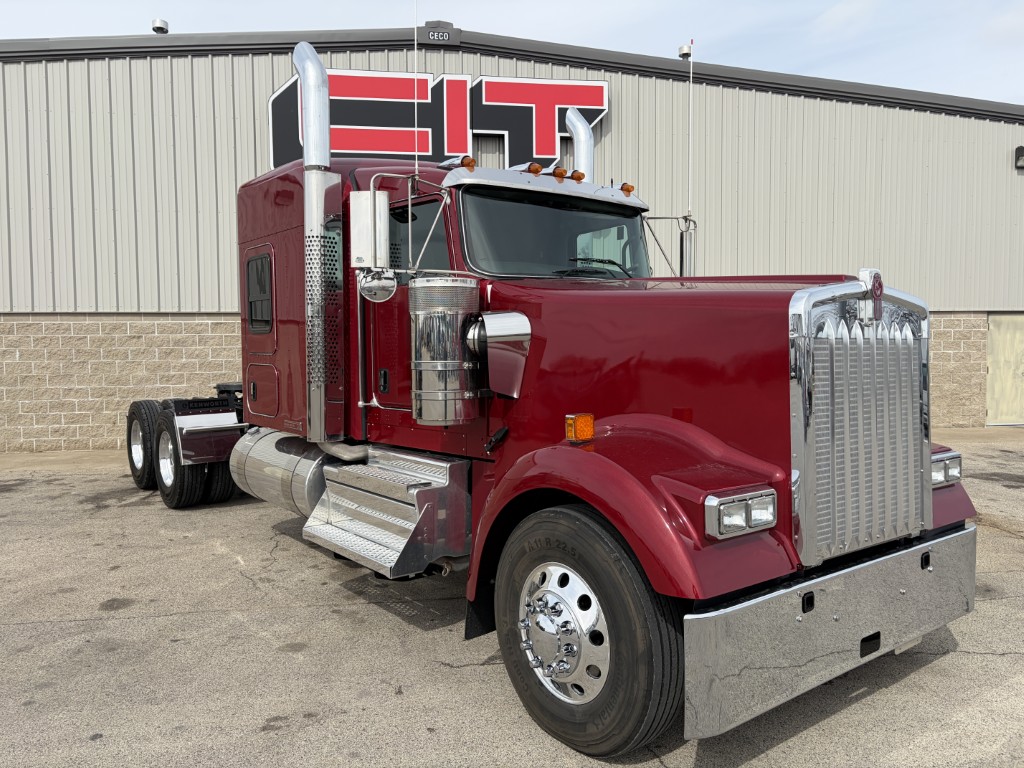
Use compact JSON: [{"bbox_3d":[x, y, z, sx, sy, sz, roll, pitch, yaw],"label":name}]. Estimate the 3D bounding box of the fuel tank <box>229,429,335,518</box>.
[{"bbox_3d":[-1.685,0.726,6.184,0.635,0.635,1.680,-2,3,-38],"label":"fuel tank"}]

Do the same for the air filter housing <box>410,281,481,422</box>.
[{"bbox_3d":[-0.363,-0.183,4.149,0.380,0.785,0.380,0,3,0],"label":"air filter housing"}]

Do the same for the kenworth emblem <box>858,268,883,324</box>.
[{"bbox_3d":[1.594,-0.396,3.410,0.105,0.235,0.080,-2,3,-38],"label":"kenworth emblem"}]

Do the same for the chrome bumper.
[{"bbox_3d":[1.575,1.007,3.487,2.380,0.460,0.150,-2,3,-38],"label":"chrome bumper"}]

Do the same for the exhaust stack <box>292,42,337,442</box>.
[{"bbox_3d":[-1.369,-0.961,5.314,0.210,2.710,0.350,-1,3,-38],"label":"exhaust stack"}]

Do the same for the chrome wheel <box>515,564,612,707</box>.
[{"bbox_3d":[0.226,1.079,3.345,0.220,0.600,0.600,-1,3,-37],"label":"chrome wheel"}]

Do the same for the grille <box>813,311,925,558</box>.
[{"bbox_3d":[1.592,0.211,3.435,0.990,0.990,0.100,-2,3,-38],"label":"grille"}]

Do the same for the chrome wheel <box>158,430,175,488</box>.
[{"bbox_3d":[-3.674,0.809,8.385,0.200,0.600,0.600,-1,3,-38],"label":"chrome wheel"}]

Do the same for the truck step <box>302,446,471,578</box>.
[{"bbox_3d":[-0.888,0.785,5.120,0.520,0.640,1.252,-1,3,-38],"label":"truck step"}]

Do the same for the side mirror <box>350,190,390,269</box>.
[{"bbox_3d":[-0.784,-0.854,4.255,0.205,0.425,0.085,0,3,-1],"label":"side mirror"}]

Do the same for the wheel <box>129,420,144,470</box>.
[{"bbox_3d":[-4.433,0.752,9.346,0.220,0.597,0.597,-2,3,-38],"label":"wheel"}]

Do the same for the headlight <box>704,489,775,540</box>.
[{"bbox_3d":[0.862,0.483,2.936,0.395,0.164,0.100,-1,3,-38],"label":"headlight"}]

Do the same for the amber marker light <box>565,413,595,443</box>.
[{"bbox_3d":[0.306,0.197,3.458,0.120,0.119,0.070,-1,3,-38],"label":"amber marker light"}]

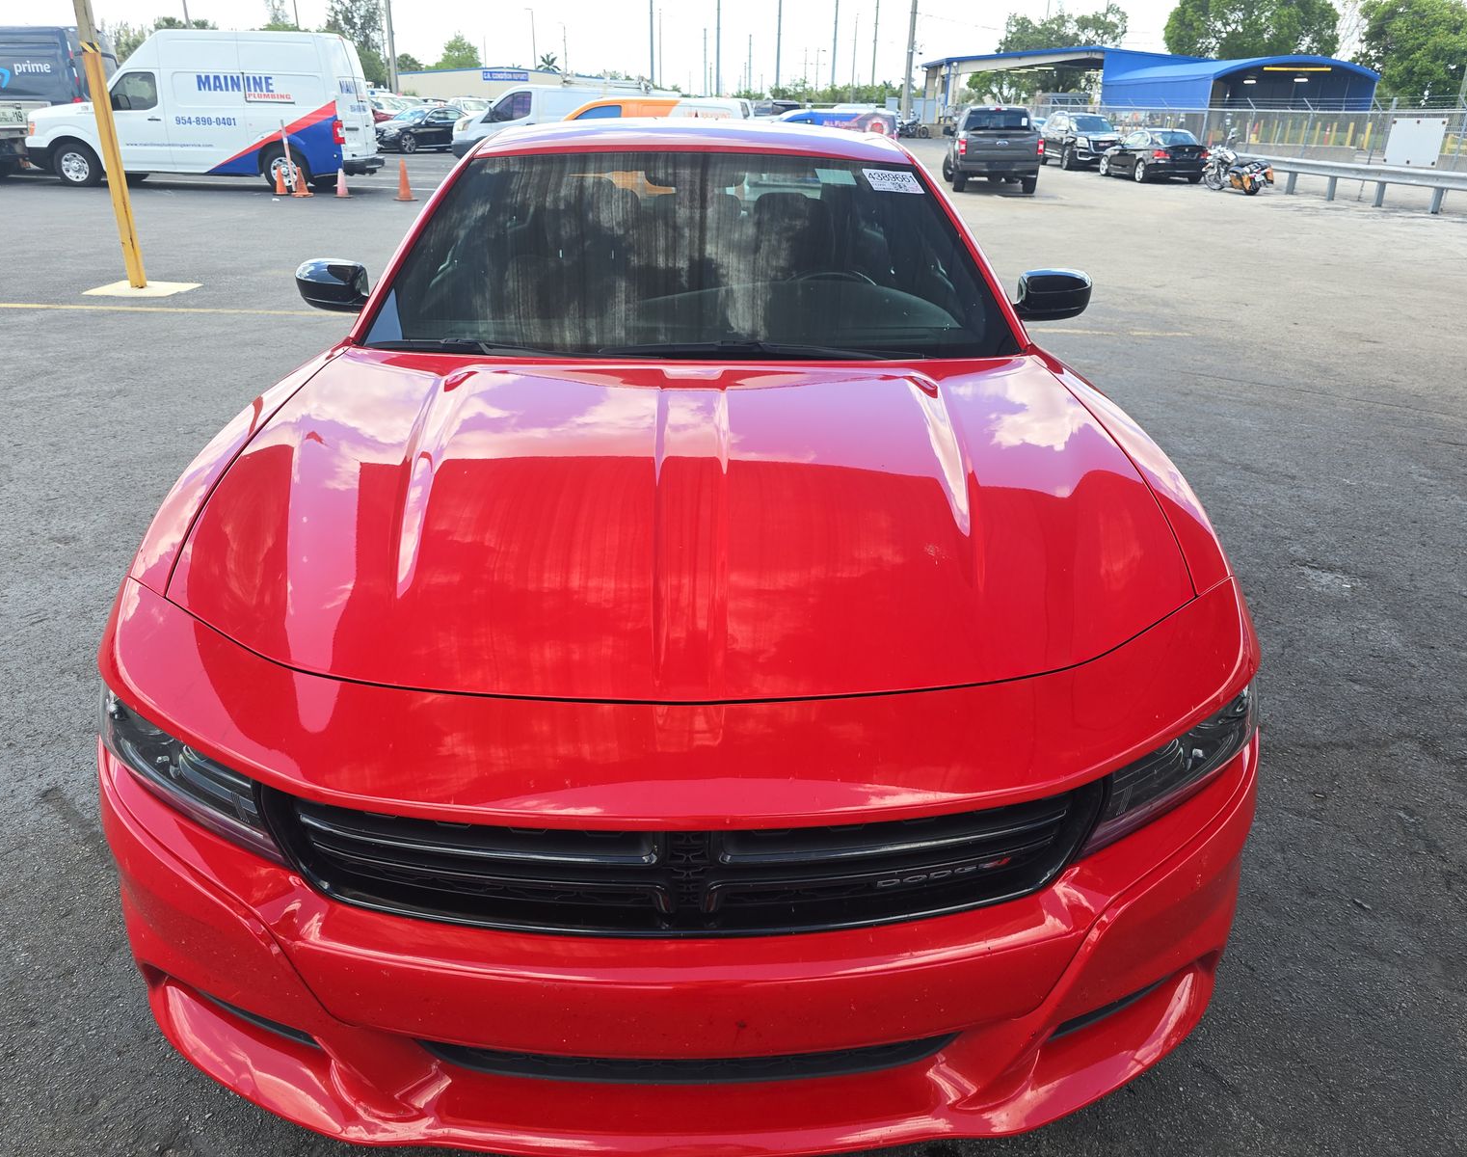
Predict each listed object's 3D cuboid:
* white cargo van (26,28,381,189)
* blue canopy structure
[{"bbox_3d":[-9.920,-8.730,19.200,6.100,2.660,2.050,0,24,-2],"label":"white cargo van"},{"bbox_3d":[24.373,-31.162,65.796,21.000,5.400,21.000,0,24,-4],"label":"blue canopy structure"}]

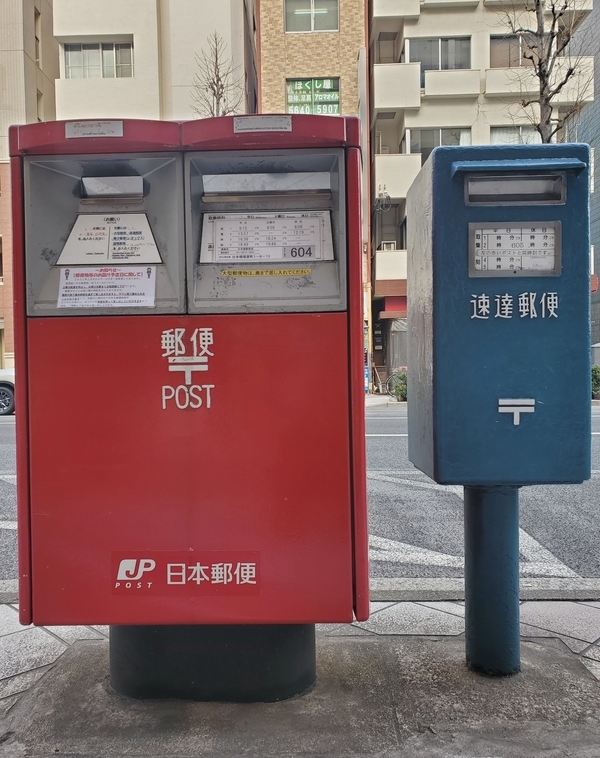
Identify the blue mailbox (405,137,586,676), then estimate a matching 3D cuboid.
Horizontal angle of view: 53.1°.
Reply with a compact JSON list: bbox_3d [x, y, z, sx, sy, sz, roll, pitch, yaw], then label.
[{"bbox_3d":[0.507,0.107,1.565,0.368,1.312,0.387,-1,1,0],"label":"blue mailbox"}]

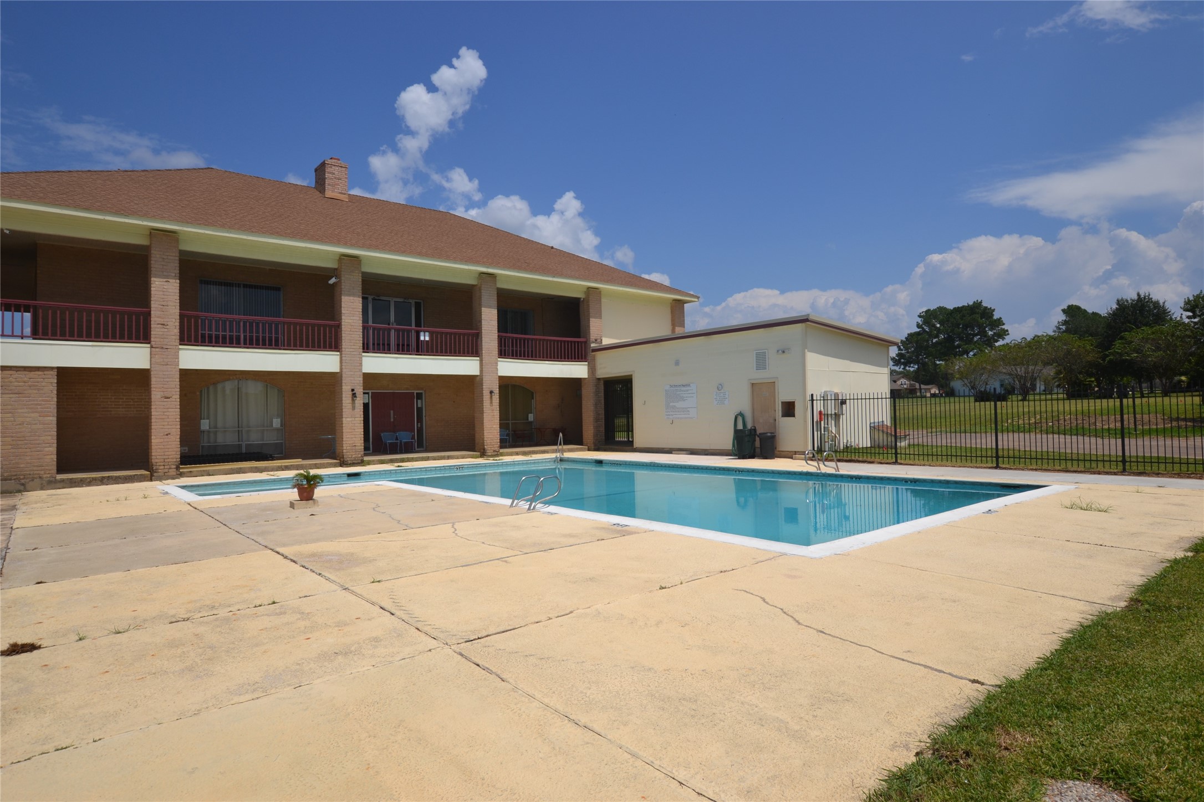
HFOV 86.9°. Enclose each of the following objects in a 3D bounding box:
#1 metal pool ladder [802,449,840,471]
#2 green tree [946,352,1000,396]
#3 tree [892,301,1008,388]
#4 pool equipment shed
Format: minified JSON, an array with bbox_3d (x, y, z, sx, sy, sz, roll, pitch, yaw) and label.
[{"bbox_3d":[5.165,1.423,14.957,0.664,0.549,0.558,0,-2,-39],"label":"metal pool ladder"},{"bbox_3d":[40.829,-2.799,70.000,5.200,5.200,5.100,-2,-2,30],"label":"green tree"},{"bbox_3d":[62.990,-9.538,115.000,18.000,17.000,15.000,-2,-2,29],"label":"tree"},{"bbox_3d":[4.972,-0.239,24.423,5.412,4.252,10.531,0,-2,-39],"label":"pool equipment shed"}]

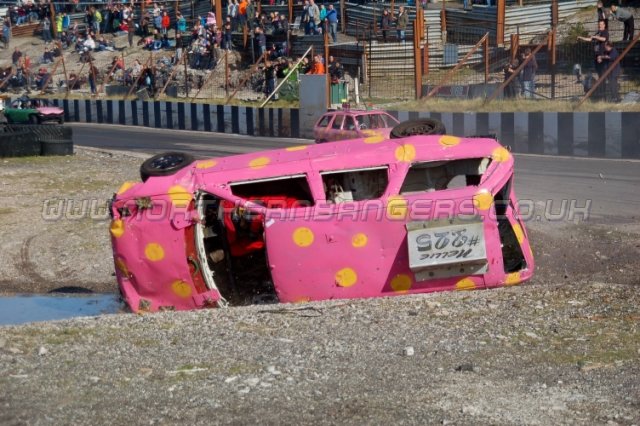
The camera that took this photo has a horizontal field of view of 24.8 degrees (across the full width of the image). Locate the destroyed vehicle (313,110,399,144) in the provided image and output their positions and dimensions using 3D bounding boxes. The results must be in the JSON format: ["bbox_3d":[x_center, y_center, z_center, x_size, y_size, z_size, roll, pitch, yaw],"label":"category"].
[{"bbox_3d":[1.470,-2.360,44.500,1.690,1.430,4.300,-3,6,-27],"label":"destroyed vehicle"}]

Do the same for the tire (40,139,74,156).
[{"bbox_3d":[-8.110,-2.000,45.000,1.050,0.390,1.050,-2,5,-10],"label":"tire"}]

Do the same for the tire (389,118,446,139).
[{"bbox_3d":[1.045,-0.810,15.450,0.590,0.180,0.590,-5,25,2],"label":"tire"}]

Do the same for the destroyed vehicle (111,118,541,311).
[{"bbox_3d":[-0.072,0.208,15.058,4.420,1.720,1.460,-6,26,13],"label":"destroyed vehicle"}]

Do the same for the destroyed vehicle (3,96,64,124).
[{"bbox_3d":[-15.050,-5.270,76.000,1.620,1.360,3.750,-6,7,-44],"label":"destroyed vehicle"}]

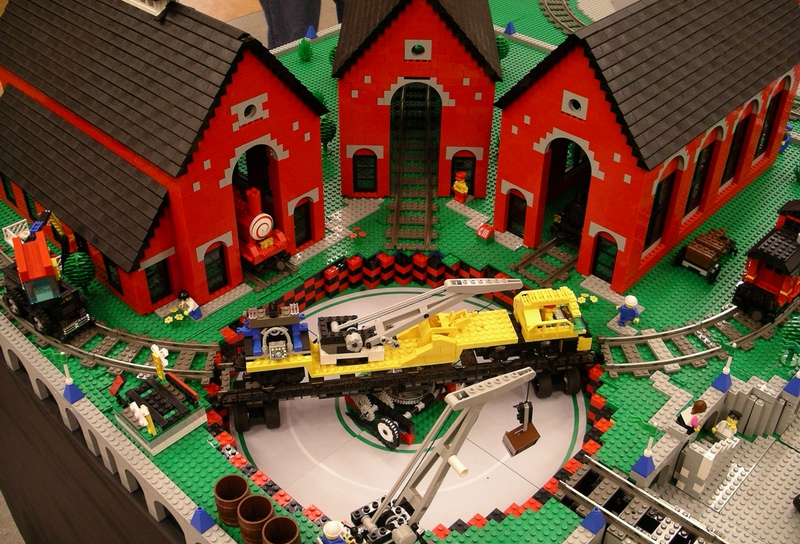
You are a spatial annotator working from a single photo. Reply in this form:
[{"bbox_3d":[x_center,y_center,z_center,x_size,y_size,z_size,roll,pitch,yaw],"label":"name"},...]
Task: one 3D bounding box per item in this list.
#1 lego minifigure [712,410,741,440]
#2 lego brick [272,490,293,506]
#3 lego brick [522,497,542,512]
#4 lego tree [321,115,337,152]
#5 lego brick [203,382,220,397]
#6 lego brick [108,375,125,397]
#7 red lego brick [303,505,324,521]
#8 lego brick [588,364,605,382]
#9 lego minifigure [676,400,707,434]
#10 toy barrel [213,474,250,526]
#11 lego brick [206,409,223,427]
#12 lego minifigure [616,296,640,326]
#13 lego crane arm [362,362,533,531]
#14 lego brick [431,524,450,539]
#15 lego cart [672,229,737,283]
[{"bbox_3d":[0.316,0.152,0.822,0.024,0.042,0.014,30,45,34],"label":"lego minifigure"},{"bbox_3d":[-0.107,0.209,0.775,0.016,0.011,0.016,30,45,34],"label":"lego brick"},{"bbox_3d":[0.120,0.214,0.770,0.016,0.011,0.016,30,45,34],"label":"lego brick"},{"bbox_3d":[-0.110,-0.196,1.242,0.032,0.054,0.032,0,38,-1],"label":"lego tree"},{"bbox_3d":[-0.195,0.125,0.887,0.016,0.011,0.016,30,45,34],"label":"lego brick"},{"bbox_3d":[-0.286,0.115,0.863,0.012,0.012,0.018,31,47,33],"label":"lego brick"},{"bbox_3d":[-0.079,0.218,0.762,0.016,0.011,0.016,31,47,33],"label":"red lego brick"},{"bbox_3d":[0.214,0.109,0.914,0.016,0.011,0.016,31,47,33],"label":"lego brick"},{"bbox_3d":[0.275,0.138,0.805,0.015,0.040,0.023,-5,36,-21],"label":"lego minifigure"},{"bbox_3d":[-0.144,0.198,0.740,0.032,0.033,0.032,1,38,0],"label":"toy barrel"},{"bbox_3d":[-0.188,0.148,0.851,0.016,0.011,0.016,31,47,33],"label":"lego brick"},{"bbox_3d":[0.253,0.042,0.944,0.025,0.041,0.019,14,40,17],"label":"lego minifigure"},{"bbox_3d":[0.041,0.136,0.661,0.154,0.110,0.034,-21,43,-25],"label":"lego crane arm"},{"bbox_3d":[0.035,0.232,0.746,0.016,0.011,0.016,30,45,34],"label":"lego brick"},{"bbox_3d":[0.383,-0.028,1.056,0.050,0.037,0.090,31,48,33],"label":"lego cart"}]

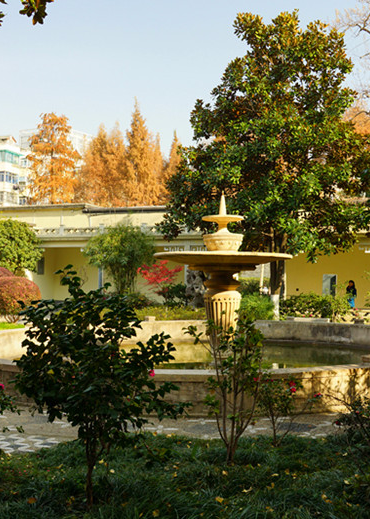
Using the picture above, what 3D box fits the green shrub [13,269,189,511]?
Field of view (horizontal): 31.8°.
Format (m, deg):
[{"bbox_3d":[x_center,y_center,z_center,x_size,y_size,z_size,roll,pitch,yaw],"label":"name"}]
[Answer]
[{"bbox_3d":[-0.611,0.932,4.725,1.250,1.730,1.200,0,-2,0],"label":"green shrub"}]

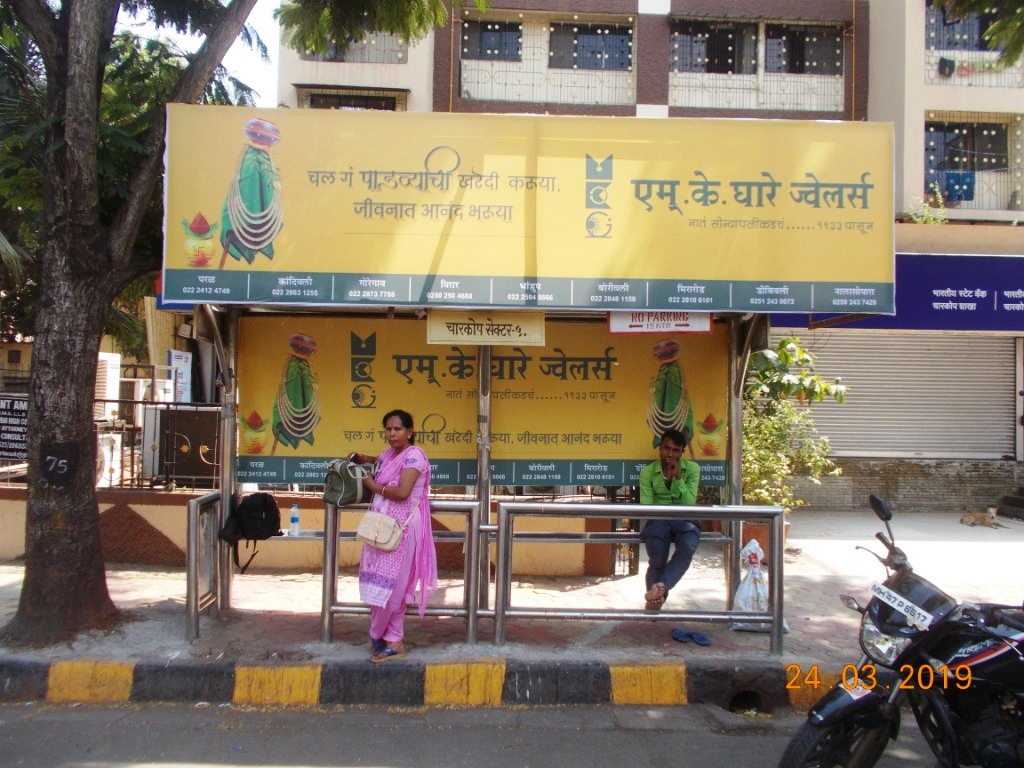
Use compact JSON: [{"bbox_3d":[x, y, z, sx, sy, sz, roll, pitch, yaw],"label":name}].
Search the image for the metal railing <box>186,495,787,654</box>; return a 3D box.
[{"bbox_3d":[-0.170,1.250,5.180,3.900,0.950,0.450,1,-2,0],"label":"metal railing"}]

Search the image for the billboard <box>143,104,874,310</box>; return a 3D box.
[{"bbox_3d":[0.130,-1.100,4.940,4.620,1.250,0.150,1,-2,-2],"label":"billboard"}]

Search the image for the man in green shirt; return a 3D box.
[{"bbox_3d":[1.170,1.000,5.720,0.470,1.320,0.660,1,-2,7],"label":"man in green shirt"}]

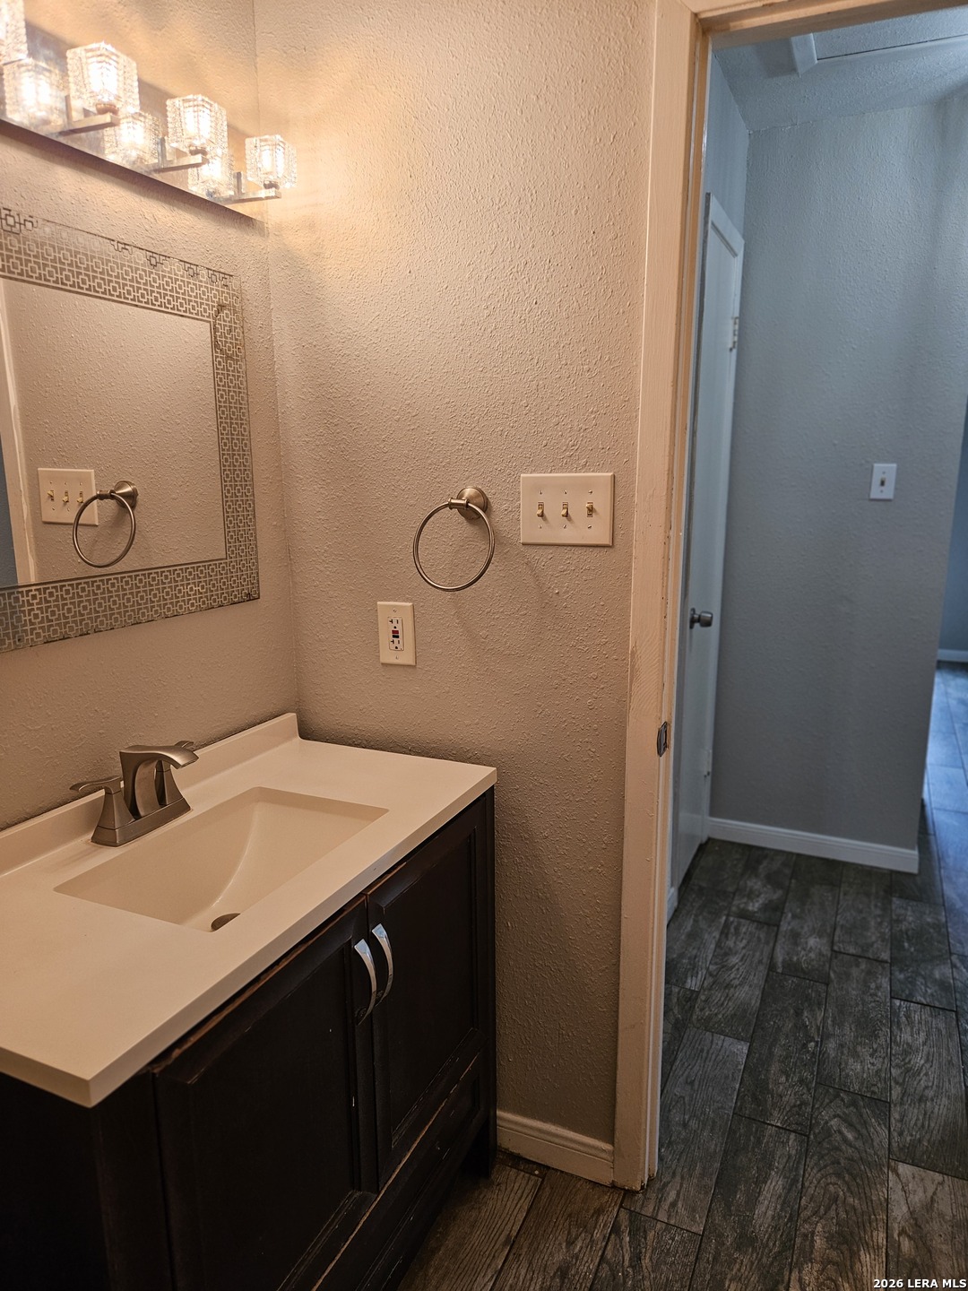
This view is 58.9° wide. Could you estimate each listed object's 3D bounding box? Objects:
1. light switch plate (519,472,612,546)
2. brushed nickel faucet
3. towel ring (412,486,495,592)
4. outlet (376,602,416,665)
[{"bbox_3d":[0.145,-0.239,1.520,0.172,0.124,0.016,5,13,23],"label":"light switch plate"},{"bbox_3d":[-0.521,0.228,1.377,0.142,0.142,0.248,5,13,24],"label":"brushed nickel faucet"},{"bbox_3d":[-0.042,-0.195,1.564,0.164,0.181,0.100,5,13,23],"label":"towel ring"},{"bbox_3d":[-0.173,-0.022,1.708,0.080,0.124,0.008,5,13,23],"label":"outlet"}]

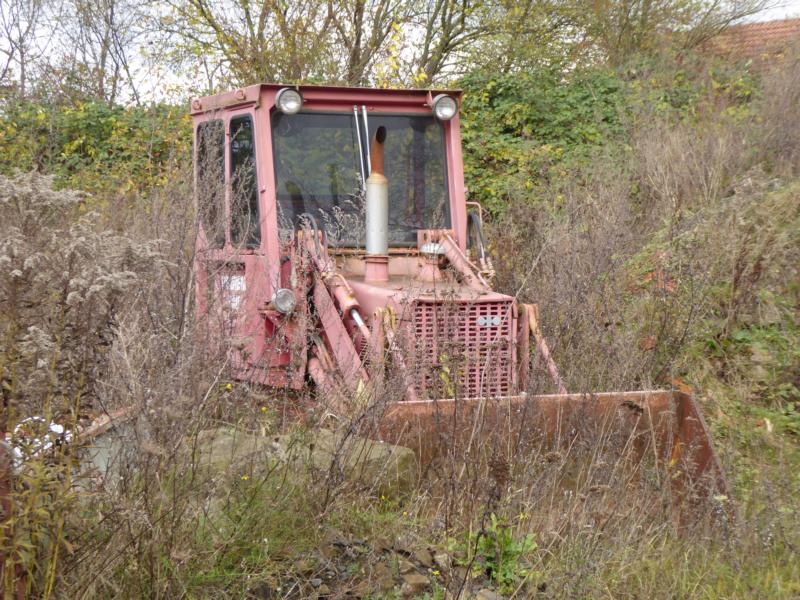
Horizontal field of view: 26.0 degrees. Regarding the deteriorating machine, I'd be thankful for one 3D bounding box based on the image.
[{"bbox_3d":[0.051,-0.121,11.529,1.960,2.677,4.710,-1,2,-25],"label":"deteriorating machine"}]

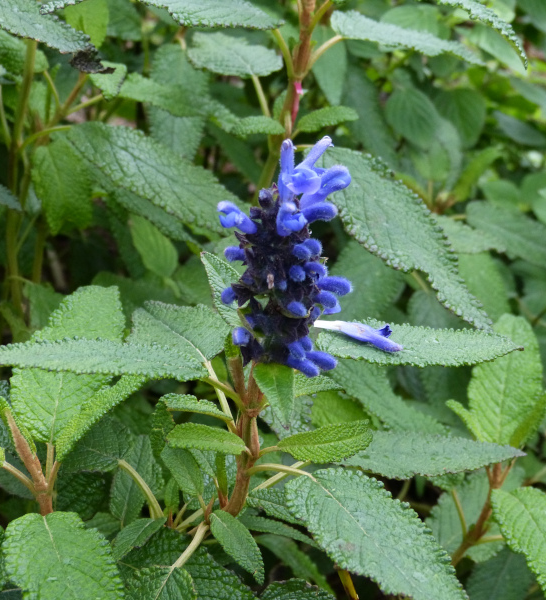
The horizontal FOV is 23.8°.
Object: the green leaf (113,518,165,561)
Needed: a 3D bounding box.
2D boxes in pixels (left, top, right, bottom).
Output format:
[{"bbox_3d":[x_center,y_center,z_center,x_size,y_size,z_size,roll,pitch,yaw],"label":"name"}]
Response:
[{"bbox_3d":[-0.046,0.083,0.450,0.022,0.004,0.012,-33,40,-27],"label":"green leaf"}]

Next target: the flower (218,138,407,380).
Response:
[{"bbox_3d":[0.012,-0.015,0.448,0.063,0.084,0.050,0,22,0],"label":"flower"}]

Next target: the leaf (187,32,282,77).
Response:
[{"bbox_3d":[-0.021,-0.127,0.670,0.036,0.010,0.053,-23,34,-24],"label":"leaf"}]

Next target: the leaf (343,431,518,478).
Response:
[{"bbox_3d":[0.067,0.065,0.540,0.082,0.007,0.031,0,28,-14],"label":"leaf"}]

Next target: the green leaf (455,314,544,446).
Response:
[{"bbox_3d":[0.096,0.033,0.540,0.034,0.057,0.010,9,-21,3],"label":"green leaf"}]

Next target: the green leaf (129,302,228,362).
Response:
[{"bbox_3d":[-0.037,0.012,0.476,0.034,0.009,0.043,-26,42,-30],"label":"green leaf"}]

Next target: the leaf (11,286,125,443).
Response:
[{"bbox_3d":[-0.083,0.025,0.530,0.043,0.014,0.070,8,65,3],"label":"leaf"}]

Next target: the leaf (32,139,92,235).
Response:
[{"bbox_3d":[-0.108,-0.056,0.650,0.030,0.010,0.049,-1,66,-3],"label":"leaf"}]

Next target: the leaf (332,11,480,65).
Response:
[{"bbox_3d":[0.063,-0.123,0.610,0.072,0.013,0.028,16,32,16],"label":"leaf"}]

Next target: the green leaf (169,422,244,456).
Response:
[{"bbox_3d":[-0.022,0.049,0.442,0.029,0.005,0.014,13,41,-22],"label":"green leaf"}]

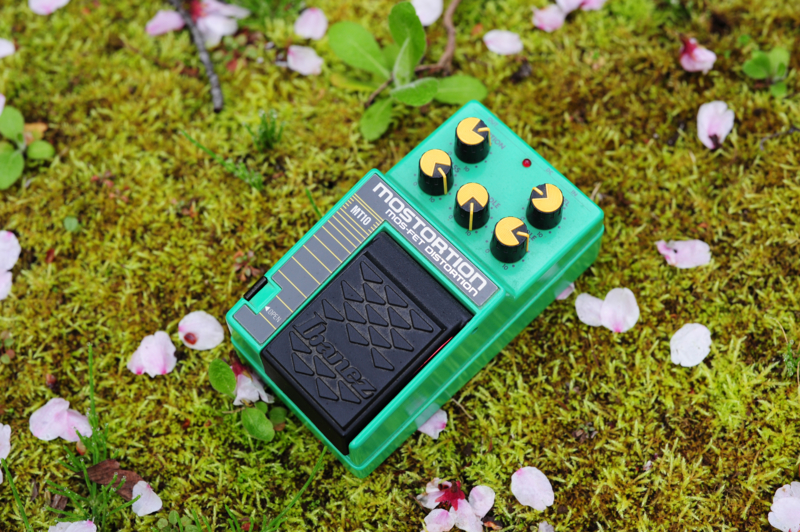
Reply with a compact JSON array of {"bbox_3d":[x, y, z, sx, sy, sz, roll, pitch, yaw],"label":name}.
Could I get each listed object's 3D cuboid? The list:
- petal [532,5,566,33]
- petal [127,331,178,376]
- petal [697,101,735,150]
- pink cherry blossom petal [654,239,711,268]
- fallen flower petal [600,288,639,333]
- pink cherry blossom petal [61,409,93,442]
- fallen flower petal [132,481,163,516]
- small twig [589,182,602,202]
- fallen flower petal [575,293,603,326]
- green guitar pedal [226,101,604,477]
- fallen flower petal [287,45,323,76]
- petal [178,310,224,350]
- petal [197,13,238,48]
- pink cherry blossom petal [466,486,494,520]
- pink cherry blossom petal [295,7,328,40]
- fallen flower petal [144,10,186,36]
[{"bbox_3d":[0.063,-0.104,0.510,0.014,0.005,0.013,1,70,3],"label":"petal"},{"bbox_3d":[-0.093,0.035,0.467,0.017,0.006,0.019,24,73,11],"label":"petal"},{"bbox_3d":[0.128,-0.057,0.493,0.015,0.004,0.023,7,67,6],"label":"petal"},{"bbox_3d":[0.109,-0.005,0.471,0.022,0.005,0.013,11,67,7],"label":"pink cherry blossom petal"},{"bbox_3d":[0.084,0.017,0.463,0.014,0.004,0.018,6,67,5],"label":"fallen flower petal"},{"bbox_3d":[-0.121,0.060,0.453,0.015,0.005,0.011,32,72,15],"label":"pink cherry blossom petal"},{"bbox_3d":[-0.094,0.086,0.449,0.010,0.004,0.014,-39,73,-11],"label":"fallen flower petal"},{"bbox_3d":[0.077,-0.029,0.482,0.003,0.003,0.009,30,74,12],"label":"small twig"},{"bbox_3d":[0.073,0.017,0.464,0.014,0.004,0.011,23,69,12],"label":"fallen flower petal"},{"bbox_3d":[0.007,0.004,0.449,0.127,0.054,0.070,-43,74,-12],"label":"green guitar pedal"},{"bbox_3d":[-0.040,-0.087,0.513,0.018,0.005,0.013,30,71,14],"label":"fallen flower petal"},{"bbox_3d":[-0.077,0.025,0.470,0.018,0.004,0.015,43,77,16],"label":"petal"},{"bbox_3d":[-0.079,-0.101,0.520,0.018,0.007,0.018,32,71,15],"label":"petal"},{"bbox_3d":[0.029,0.086,0.444,0.011,0.004,0.012,0,70,3],"label":"pink cherry blossom petal"},{"bbox_3d":[-0.038,-0.103,0.521,0.014,0.004,0.017,1,66,3],"label":"pink cherry blossom petal"},{"bbox_3d":[-0.101,-0.104,0.523,0.017,0.005,0.012,-17,67,-5],"label":"fallen flower petal"}]

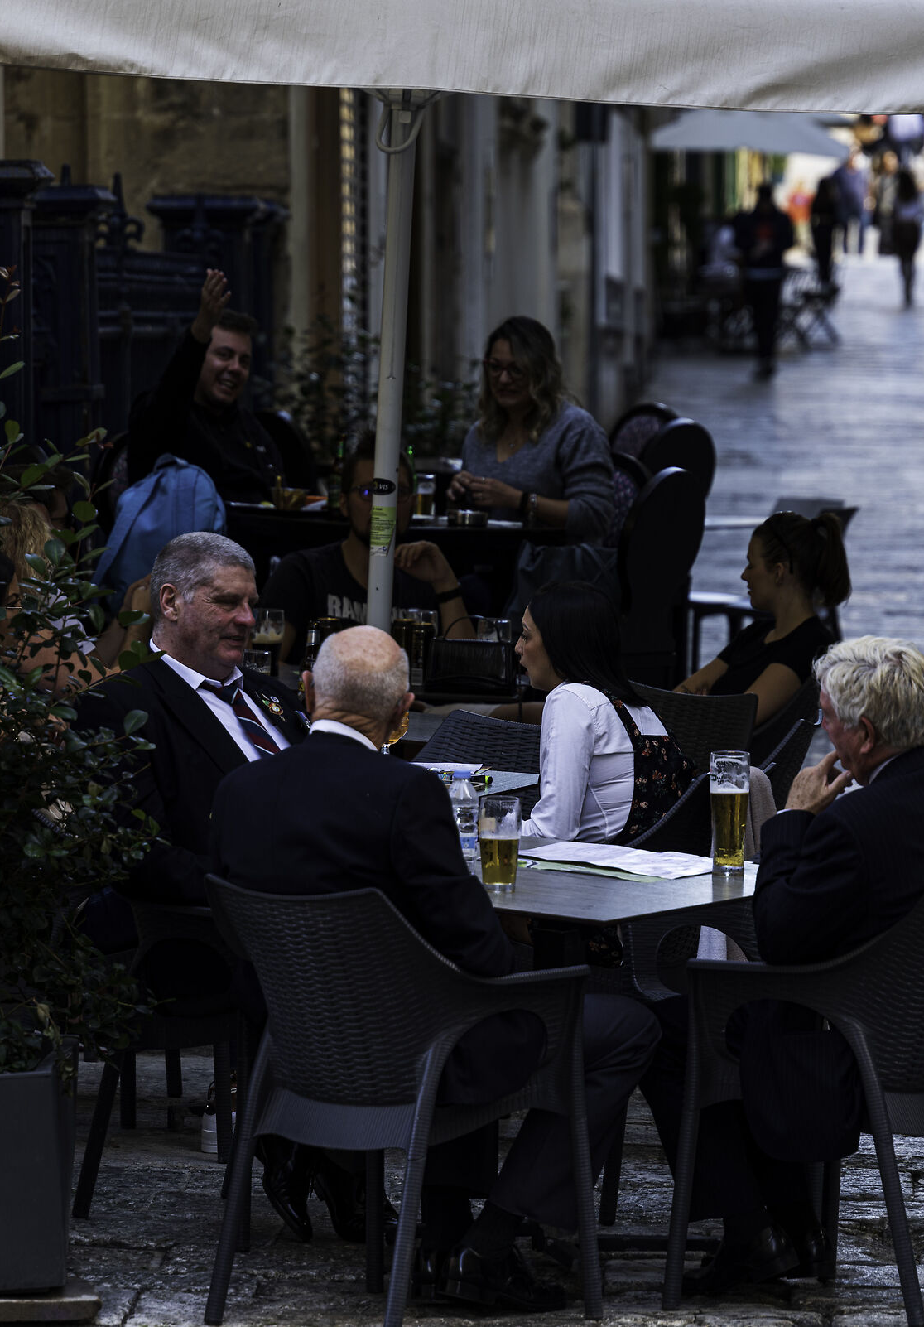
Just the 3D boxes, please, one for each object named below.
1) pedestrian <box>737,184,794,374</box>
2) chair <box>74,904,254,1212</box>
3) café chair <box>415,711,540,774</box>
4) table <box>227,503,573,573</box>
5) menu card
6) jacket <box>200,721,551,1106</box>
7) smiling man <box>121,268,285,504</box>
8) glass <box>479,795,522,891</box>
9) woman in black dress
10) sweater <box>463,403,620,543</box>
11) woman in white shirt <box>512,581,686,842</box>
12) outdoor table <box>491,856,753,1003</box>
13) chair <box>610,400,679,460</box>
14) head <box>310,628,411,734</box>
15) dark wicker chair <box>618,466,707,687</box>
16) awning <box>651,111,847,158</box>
[{"bbox_3d":[2.721,-3.409,74.085,0.520,1.750,0.380,0,6,4],"label":"pedestrian"},{"bbox_3d":[-0.401,0.661,16.109,0.580,0.840,0.580,-5,7,-41],"label":"chair"},{"bbox_3d":[0.031,0.533,17.541,0.580,0.840,0.580,4,7,35],"label":"café chair"},{"bbox_3d":[-0.149,-0.047,22.836,1.100,0.740,0.750,2,6,18],"label":"table"},{"bbox_3d":[0.302,0.384,16.050,0.290,0.020,0.430,-5,7,-40],"label":"menu card"},{"bbox_3d":[-0.162,0.470,15.320,0.540,0.680,0.440,3,5,36],"label":"jacket"},{"bbox_3d":[-0.649,-0.393,22.969,0.620,1.420,0.750,-2,6,-20],"label":"smiling man"},{"bbox_3d":[0.074,0.343,15.750,0.083,0.172,0.083,0,6,0],"label":"glass"},{"bbox_3d":[0.616,0.253,20.100,0.740,1.260,0.480,-1,4,-21],"label":"woman in black dress"},{"bbox_3d":[0.214,-0.472,22.600,0.450,0.510,0.340,3,6,30],"label":"sweater"},{"bbox_3d":[0.204,0.476,16.850,0.720,1.250,0.480,1,4,12],"label":"woman in white shirt"},{"bbox_3d":[0.183,0.770,15.386,0.800,0.740,0.800,5,7,42],"label":"outdoor table"},{"bbox_3d":[0.410,-0.280,24.700,0.500,0.980,0.560,5,7,41],"label":"chair"},{"bbox_3d":[-0.191,0.045,15.550,0.185,0.240,0.220,8,9,11],"label":"head"},{"bbox_3d":[0.301,-0.017,21.800,0.600,1.020,0.520,3,6,28],"label":"dark wicker chair"},{"bbox_3d":[2.782,-5.197,80.000,2.100,0.600,2.100,0,4,0],"label":"awning"}]

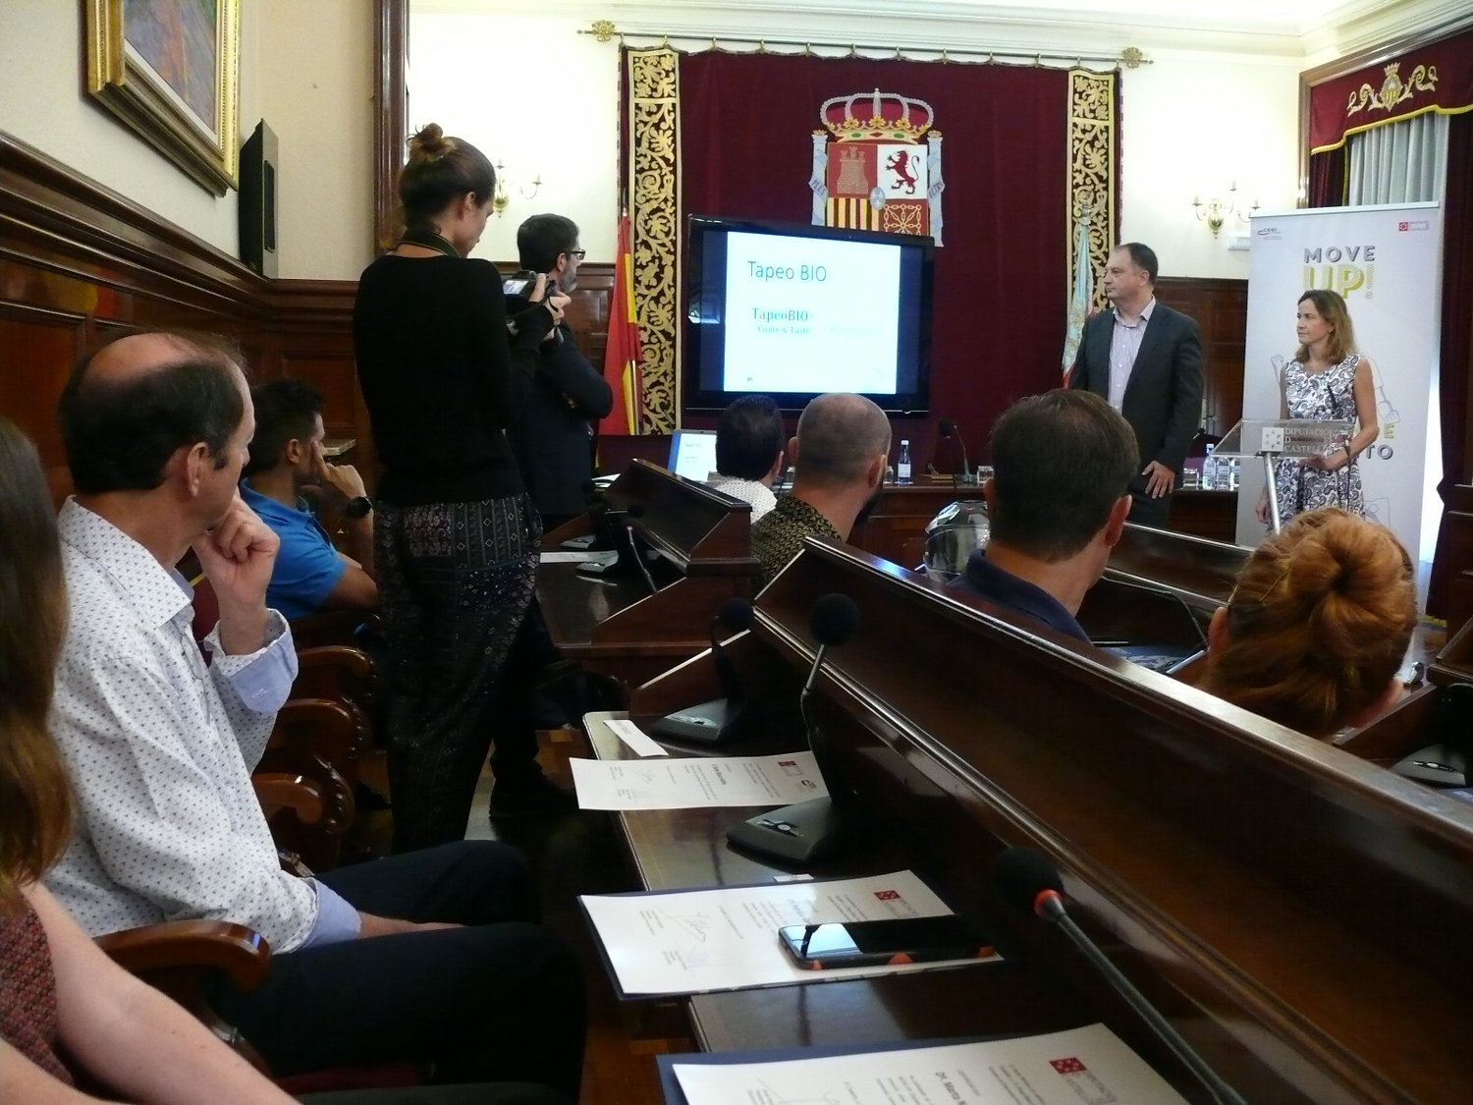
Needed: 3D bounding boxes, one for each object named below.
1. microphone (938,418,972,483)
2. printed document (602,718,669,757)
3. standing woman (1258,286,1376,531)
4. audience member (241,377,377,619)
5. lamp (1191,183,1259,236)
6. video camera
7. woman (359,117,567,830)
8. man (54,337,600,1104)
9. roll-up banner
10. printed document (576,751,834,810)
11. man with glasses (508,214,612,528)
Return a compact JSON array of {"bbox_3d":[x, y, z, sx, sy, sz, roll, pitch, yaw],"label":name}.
[{"bbox_3d":[1.087,-0.505,7.382,0.180,0.300,0.150,6,8,40],"label":"microphone"},{"bbox_3d":[-0.128,0.233,1.894,0.035,0.004,0.205,-1,6,-17],"label":"printed document"},{"bbox_3d":[2.335,-0.217,6.017,0.460,1.669,0.320,5,7,35],"label":"standing woman"},{"bbox_3d":[-0.818,0.234,3.371,0.740,1.233,0.500,-2,6,-22],"label":"audience member"},{"bbox_3d":[2.787,-1.953,8.497,0.360,0.300,0.240,0,6,-10],"label":"lamp"},{"bbox_3d":[-0.415,-0.519,3.006,0.130,0.095,0.130,5,7,38],"label":"video camera"},{"bbox_3d":[-0.496,0.060,2.858,0.430,1.690,0.500,4,7,32],"label":"woman"},{"bbox_3d":[-0.495,0.381,1.780,0.680,1.270,0.520,-1,6,-19],"label":"man"},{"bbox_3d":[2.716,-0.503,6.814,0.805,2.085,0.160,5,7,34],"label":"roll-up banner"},{"bbox_3d":[-0.040,0.253,1.708,0.297,0.008,0.210,-1,6,-12],"label":"printed document"},{"bbox_3d":[-0.559,-0.116,4.380,0.400,1.732,0.500,-5,8,-42],"label":"man with glasses"}]

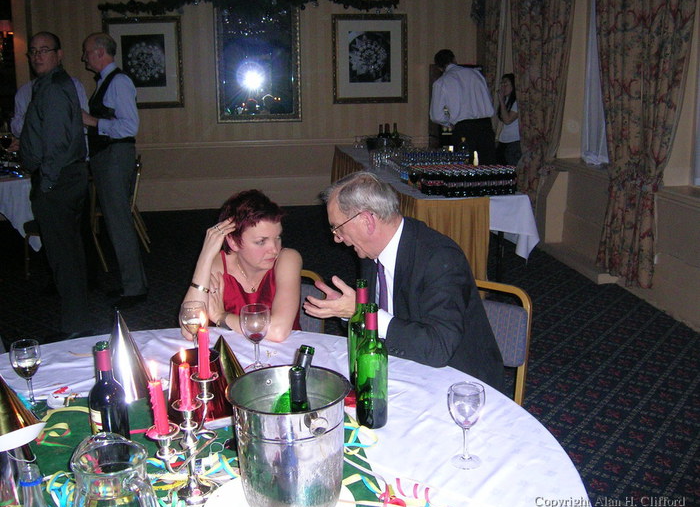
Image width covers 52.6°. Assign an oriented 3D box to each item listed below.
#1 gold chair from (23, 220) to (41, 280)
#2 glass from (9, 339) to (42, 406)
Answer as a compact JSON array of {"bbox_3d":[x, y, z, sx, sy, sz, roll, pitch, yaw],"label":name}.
[{"bbox_3d":[-2.375,-0.288,5.829,0.550,0.900,0.450,0,14,3],"label":"gold chair"},{"bbox_3d":[-0.808,0.298,1.777,0.079,0.162,0.079,-1,14,0],"label":"glass"}]

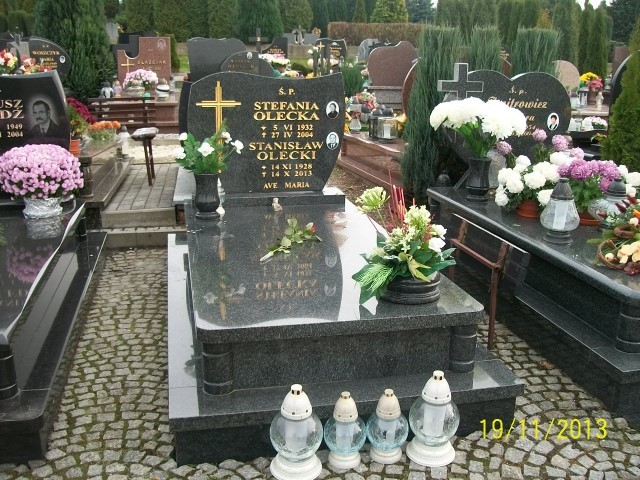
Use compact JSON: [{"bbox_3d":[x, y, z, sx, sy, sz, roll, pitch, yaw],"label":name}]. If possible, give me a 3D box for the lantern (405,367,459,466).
[{"bbox_3d":[0.394,0.600,2.290,0.174,0.312,0.174,-2,15,-12],"label":"lantern"}]

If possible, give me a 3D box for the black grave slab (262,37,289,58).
[{"bbox_3d":[-1.070,-4.495,16.000,0.630,0.760,0.120,-2,15,-12],"label":"black grave slab"}]

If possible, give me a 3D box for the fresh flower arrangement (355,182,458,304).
[{"bbox_3d":[0.326,0.010,2.570,0.380,0.420,0.340,-2,15,-12],"label":"fresh flower arrangement"}]

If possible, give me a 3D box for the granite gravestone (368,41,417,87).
[{"bbox_3d":[1.358,-3.262,12.300,0.920,0.850,0.110,-2,15,-10],"label":"granite gravestone"}]

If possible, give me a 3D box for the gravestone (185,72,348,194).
[{"bbox_3d":[-0.327,-0.669,4.175,0.961,0.733,0.089,-2,15,-12],"label":"gravestone"}]

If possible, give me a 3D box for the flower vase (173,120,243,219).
[{"bbox_3d":[-0.636,-0.405,3.778,0.381,0.546,0.330,-2,15,-12],"label":"flower vase"}]

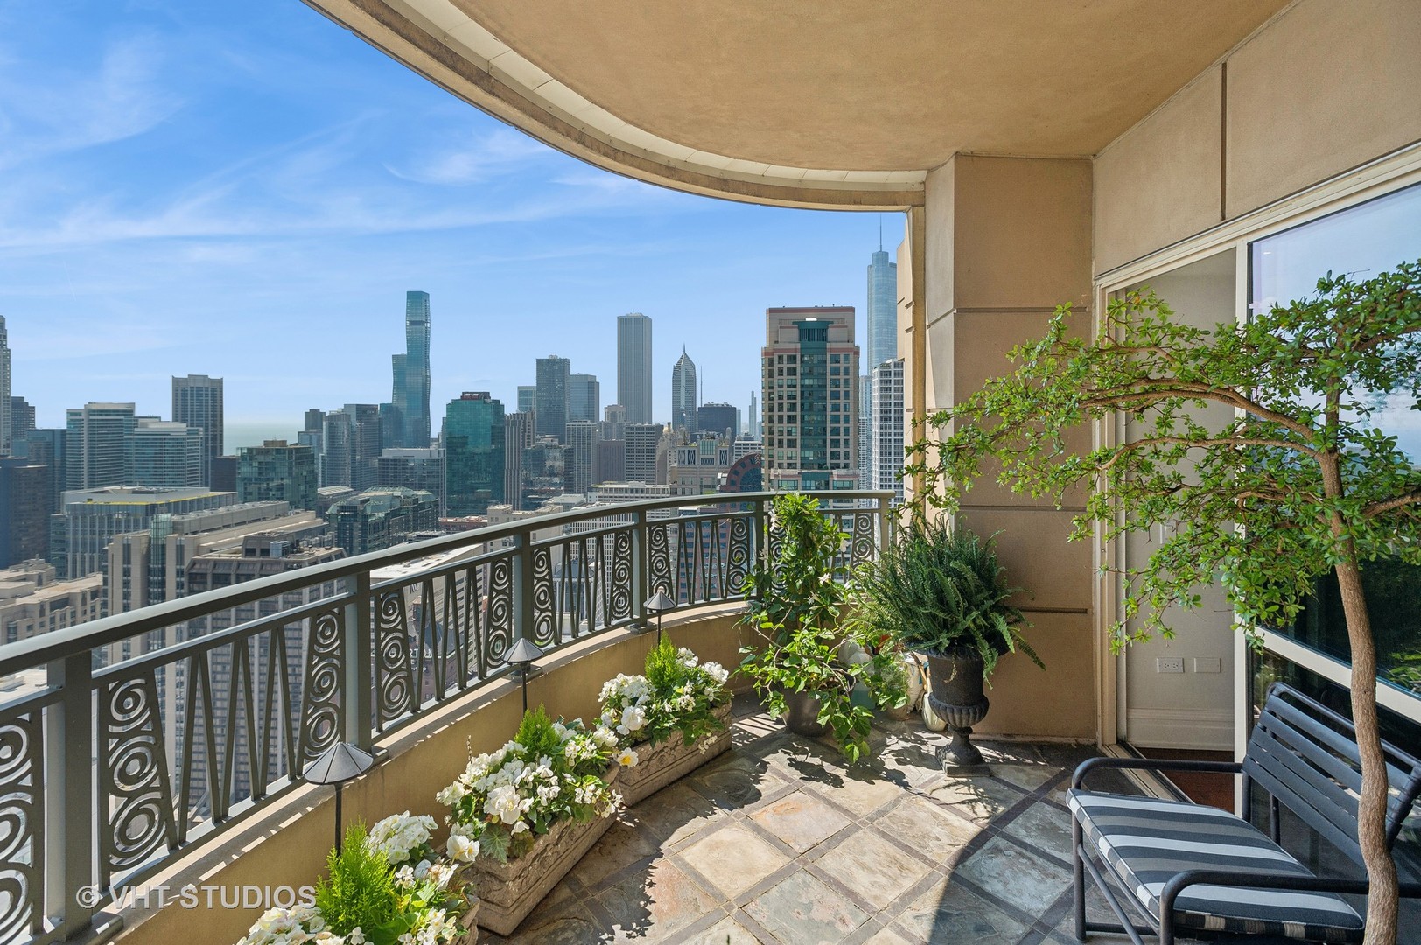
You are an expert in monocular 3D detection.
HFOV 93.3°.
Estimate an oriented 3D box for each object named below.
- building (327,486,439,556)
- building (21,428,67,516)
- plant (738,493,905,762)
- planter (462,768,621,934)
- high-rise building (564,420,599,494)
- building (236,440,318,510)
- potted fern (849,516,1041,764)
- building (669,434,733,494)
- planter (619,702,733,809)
[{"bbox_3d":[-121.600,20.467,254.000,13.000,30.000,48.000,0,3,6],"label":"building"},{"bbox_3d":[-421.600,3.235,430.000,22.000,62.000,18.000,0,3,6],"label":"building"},{"bbox_3d":[0.540,0.670,3.240,0.770,1.120,0.700,0,3,0],"label":"plant"},{"bbox_3d":[-0.562,1.212,2.253,0.210,0.205,0.598,1,3,23],"label":"planter"},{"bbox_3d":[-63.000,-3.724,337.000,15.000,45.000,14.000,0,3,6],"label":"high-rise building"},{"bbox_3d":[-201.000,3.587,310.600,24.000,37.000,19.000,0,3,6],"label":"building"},{"bbox_3d":[0.985,0.725,2.880,0.780,1.070,0.720,0,3,0],"label":"potted fern"},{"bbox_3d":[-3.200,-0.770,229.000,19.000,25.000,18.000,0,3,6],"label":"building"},{"bbox_3d":[-0.185,1.164,2.879,0.210,0.205,0.615,3,4,41],"label":"planter"}]

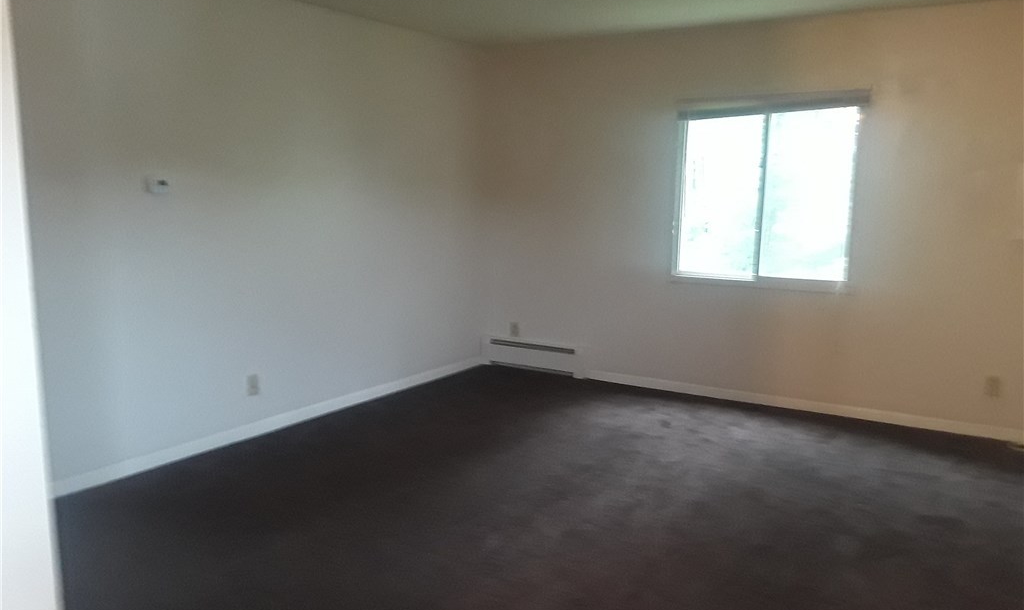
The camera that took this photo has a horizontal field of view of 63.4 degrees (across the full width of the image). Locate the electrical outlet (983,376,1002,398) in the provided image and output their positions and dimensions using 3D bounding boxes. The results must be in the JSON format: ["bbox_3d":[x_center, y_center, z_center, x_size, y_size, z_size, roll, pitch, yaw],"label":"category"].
[{"bbox_3d":[2.723,0.463,4.694,0.073,0.117,0.012,6,10,32],"label":"electrical outlet"}]

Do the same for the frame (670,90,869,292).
[{"bbox_3d":[1.595,-0.714,5.260,1.175,1.195,0.100,6,10,32],"label":"frame"}]

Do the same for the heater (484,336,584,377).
[{"bbox_3d":[0.150,0.397,6.297,0.901,0.219,0.065,6,10,32],"label":"heater"}]

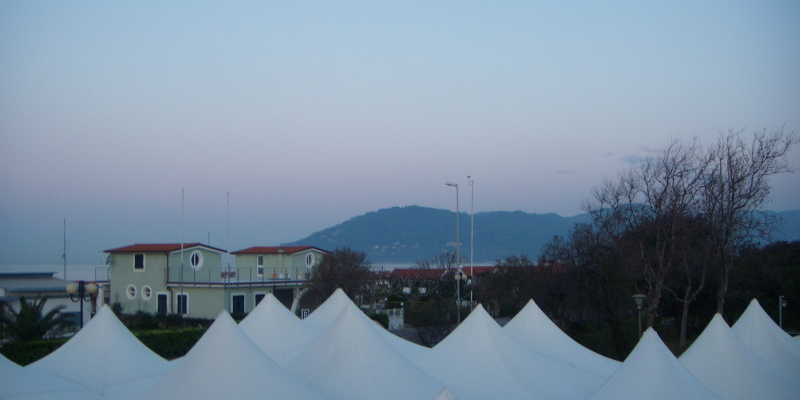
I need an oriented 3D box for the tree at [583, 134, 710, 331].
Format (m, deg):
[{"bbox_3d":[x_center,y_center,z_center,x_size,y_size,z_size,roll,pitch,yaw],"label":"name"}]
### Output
[{"bbox_3d":[13.653,2.443,47.829,6.600,11.610,6.000,0,-4,0],"label":"tree"}]

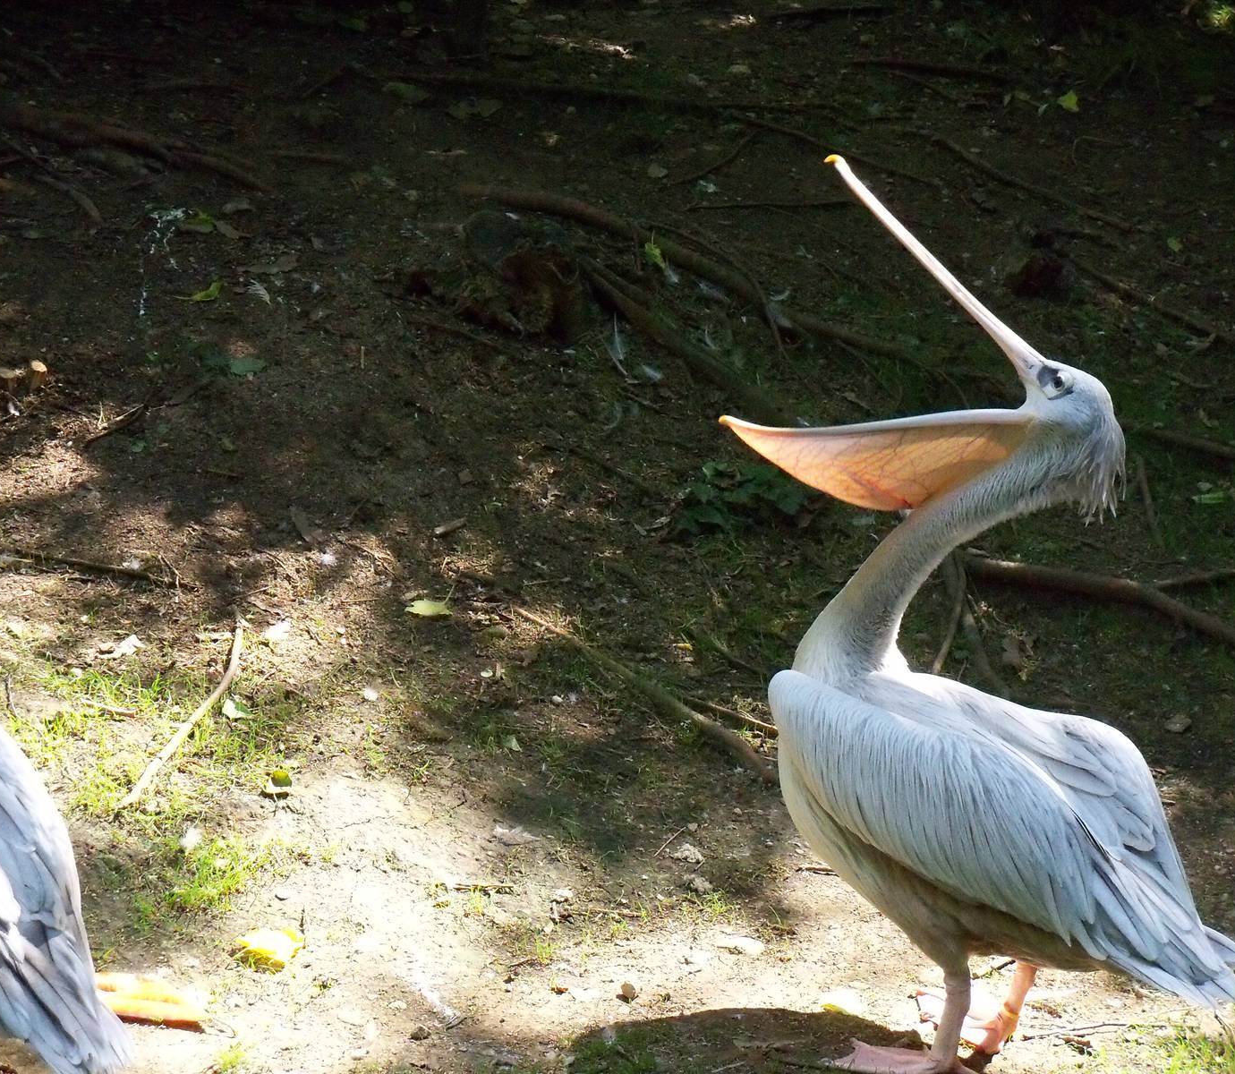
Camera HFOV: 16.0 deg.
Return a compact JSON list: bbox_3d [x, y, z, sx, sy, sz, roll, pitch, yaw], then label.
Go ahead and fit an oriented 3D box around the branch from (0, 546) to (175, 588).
[{"bbox_3d":[-0.794,0.043,6.603,0.320,0.020,0.025,10,22,26],"label":"branch"}]

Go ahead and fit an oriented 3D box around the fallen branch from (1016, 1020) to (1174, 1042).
[{"bbox_3d":[0.558,0.574,5.118,0.190,0.012,0.025,-4,20,-11],"label":"fallen branch"}]

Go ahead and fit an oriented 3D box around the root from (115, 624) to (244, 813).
[{"bbox_3d":[-0.583,0.241,6.036,0.048,0.025,0.692,3,20,8],"label":"root"}]

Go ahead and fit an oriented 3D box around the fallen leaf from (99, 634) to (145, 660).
[{"bbox_3d":[-0.780,0.173,6.894,0.070,0.020,0.070,0,15,0],"label":"fallen leaf"}]

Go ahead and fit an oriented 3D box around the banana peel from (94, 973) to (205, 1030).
[{"bbox_3d":[-0.559,0.544,5.174,0.149,0.030,0.097,4,20,11],"label":"banana peel"}]

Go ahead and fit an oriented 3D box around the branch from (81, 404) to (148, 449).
[{"bbox_3d":[-0.934,-0.201,8.215,0.032,0.040,0.263,6,16,20],"label":"branch"}]

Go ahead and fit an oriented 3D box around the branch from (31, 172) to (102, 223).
[{"bbox_3d":[-1.291,-0.807,10.427,0.064,0.035,0.618,-6,17,-21],"label":"branch"}]

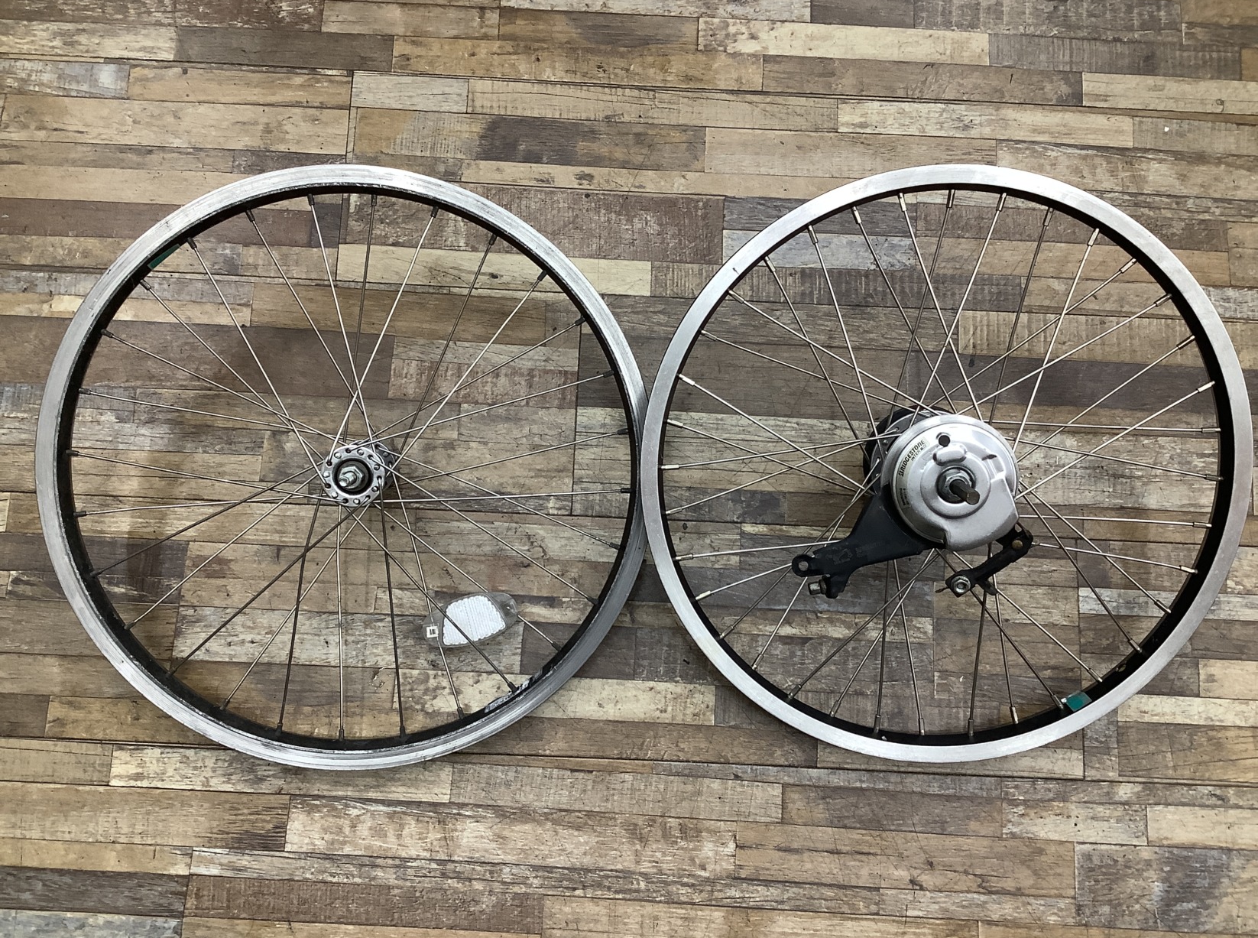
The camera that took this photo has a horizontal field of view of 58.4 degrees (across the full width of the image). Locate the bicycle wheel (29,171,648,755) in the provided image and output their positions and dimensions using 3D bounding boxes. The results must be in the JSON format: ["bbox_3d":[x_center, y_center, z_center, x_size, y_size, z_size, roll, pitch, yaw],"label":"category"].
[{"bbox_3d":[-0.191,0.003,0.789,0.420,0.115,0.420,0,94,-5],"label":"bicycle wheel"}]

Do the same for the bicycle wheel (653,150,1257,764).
[{"bbox_3d":[0.218,0.005,0.782,0.420,0.165,0.420,0,99,3],"label":"bicycle wheel"}]

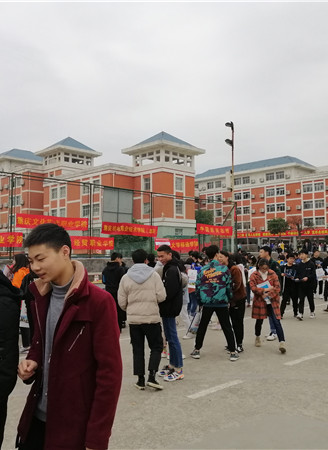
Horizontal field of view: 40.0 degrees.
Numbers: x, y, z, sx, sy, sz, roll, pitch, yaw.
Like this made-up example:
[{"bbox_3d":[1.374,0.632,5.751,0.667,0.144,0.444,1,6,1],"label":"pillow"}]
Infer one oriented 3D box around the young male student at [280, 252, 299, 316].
[{"bbox_3d":[3.373,1.626,12.113,0.500,1.727,0.450,1,-4,-9],"label":"young male student"}]

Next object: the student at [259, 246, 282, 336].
[{"bbox_3d":[2.115,1.345,8.991,0.420,1.830,0.520,3,-5,-37],"label":"student"}]

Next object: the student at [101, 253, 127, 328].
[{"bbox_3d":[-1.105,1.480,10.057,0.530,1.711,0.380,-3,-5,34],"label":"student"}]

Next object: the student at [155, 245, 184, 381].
[{"bbox_3d":[0.074,1.157,6.025,0.420,1.770,0.500,1,-4,-17],"label":"student"}]

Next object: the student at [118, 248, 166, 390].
[{"bbox_3d":[-0.270,1.160,5.662,0.580,1.710,0.420,-1,-4,12],"label":"student"}]

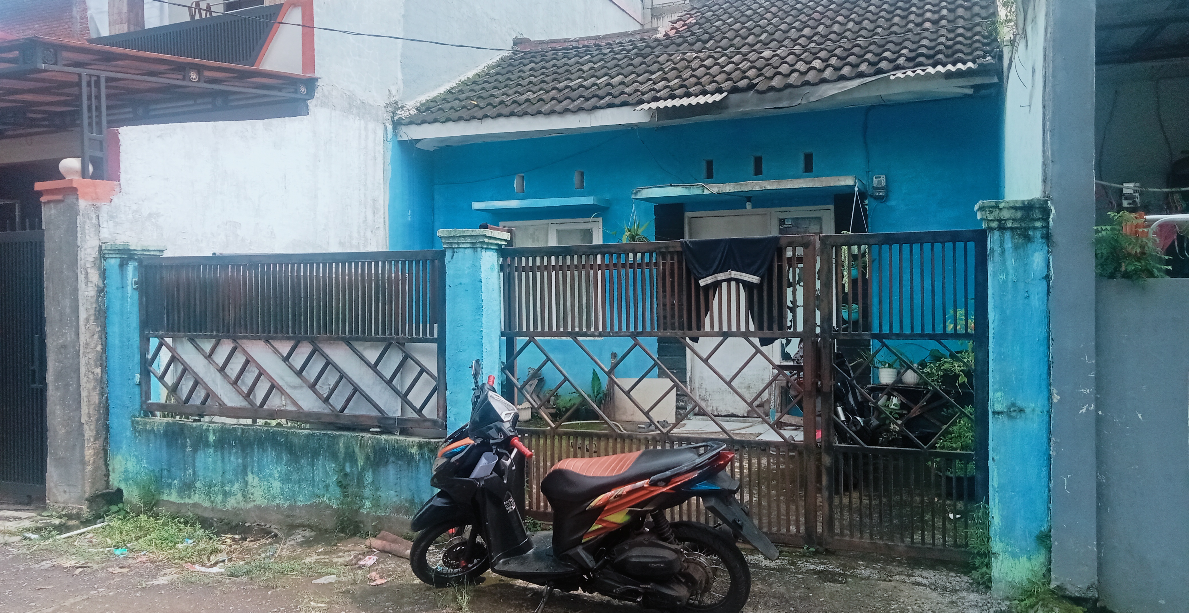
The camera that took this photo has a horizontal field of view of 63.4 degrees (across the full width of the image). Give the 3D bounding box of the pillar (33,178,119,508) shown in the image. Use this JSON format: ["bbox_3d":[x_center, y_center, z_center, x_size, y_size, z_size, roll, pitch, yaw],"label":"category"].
[{"bbox_3d":[-3.874,0.287,7.245,0.470,2.410,0.370,0,1,24],"label":"pillar"}]

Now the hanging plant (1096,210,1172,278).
[{"bbox_3d":[2.652,-0.285,4.746,0.320,0.360,0.310,0,1,24],"label":"hanging plant"}]

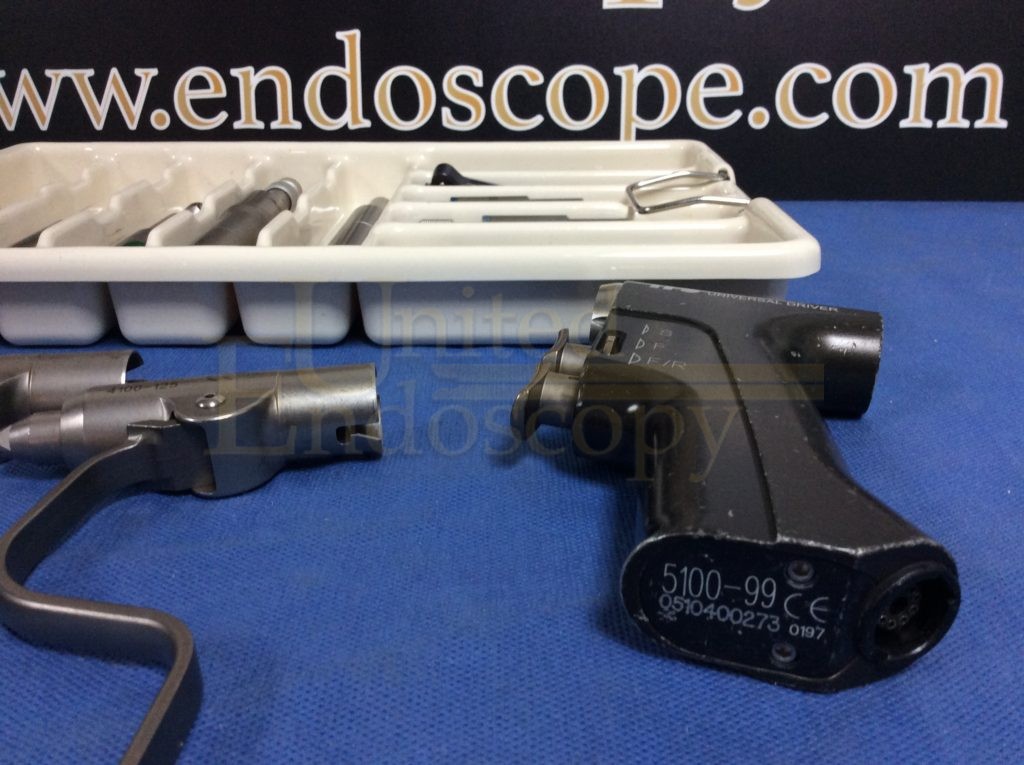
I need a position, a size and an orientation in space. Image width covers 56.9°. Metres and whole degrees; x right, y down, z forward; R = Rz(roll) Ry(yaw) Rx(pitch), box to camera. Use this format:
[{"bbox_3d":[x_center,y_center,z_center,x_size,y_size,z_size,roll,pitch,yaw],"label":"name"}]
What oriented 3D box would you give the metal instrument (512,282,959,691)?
[{"bbox_3d":[0.045,0.011,0.211,0.092,0.029,0.120,8,28,15],"label":"metal instrument"}]

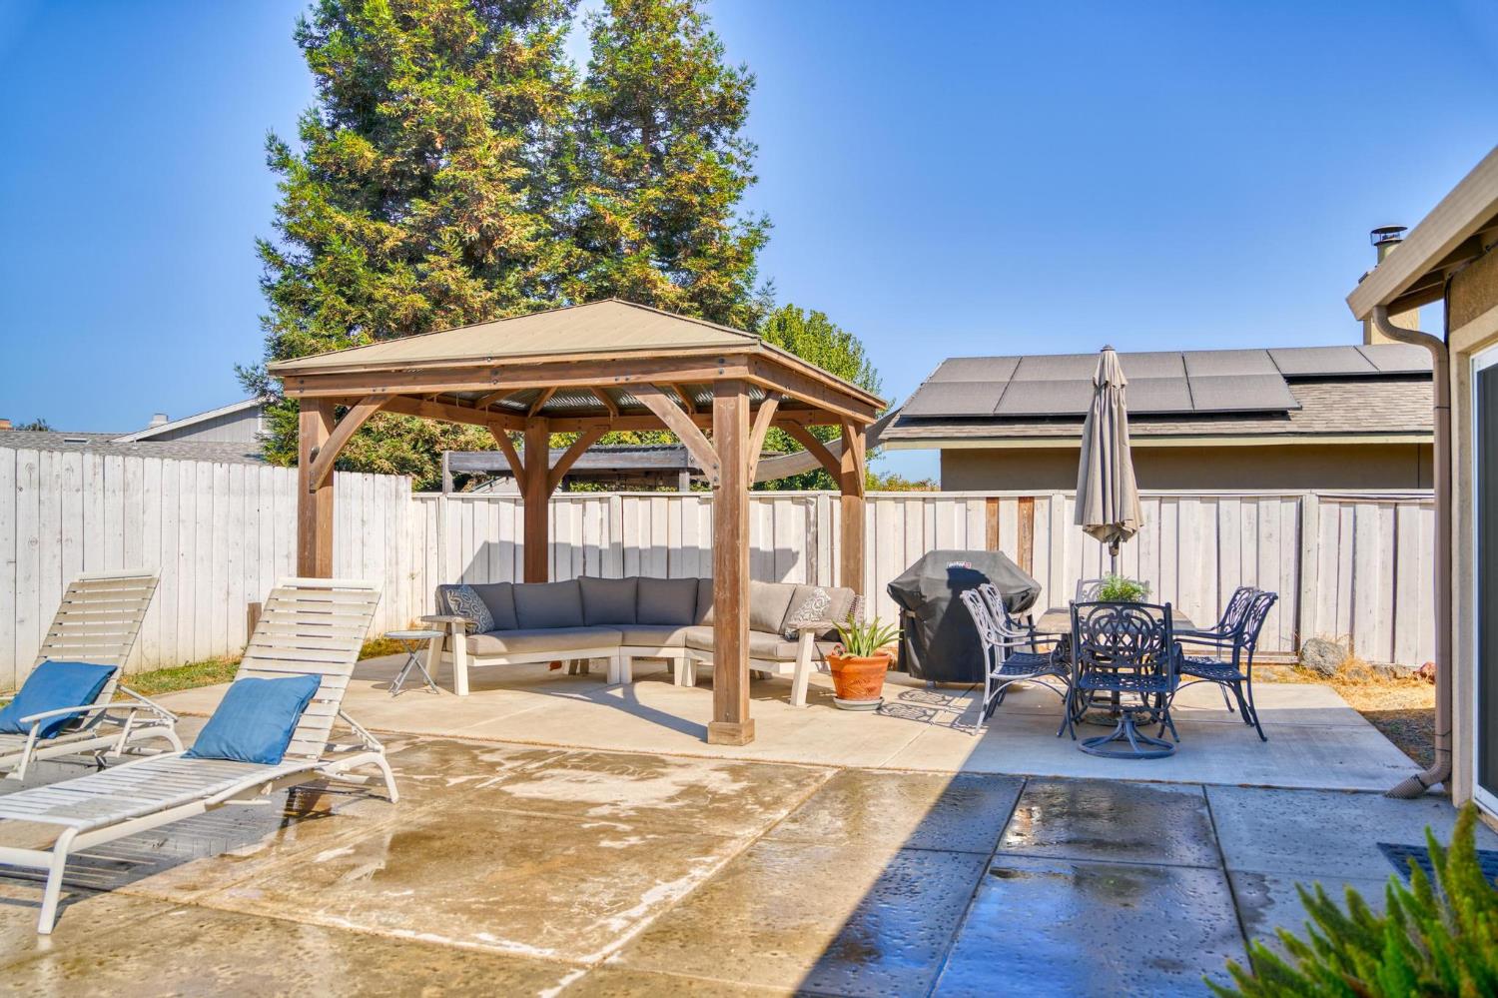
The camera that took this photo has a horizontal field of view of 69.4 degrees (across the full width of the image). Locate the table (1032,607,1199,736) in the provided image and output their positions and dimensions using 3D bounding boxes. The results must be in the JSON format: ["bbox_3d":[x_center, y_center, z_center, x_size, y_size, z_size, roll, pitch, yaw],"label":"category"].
[{"bbox_3d":[2.593,1.204,7.678,1.040,0.715,1.780,0,-1,17],"label":"table"}]

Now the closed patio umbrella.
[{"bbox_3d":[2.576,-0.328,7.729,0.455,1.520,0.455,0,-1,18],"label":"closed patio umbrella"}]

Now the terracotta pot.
[{"bbox_3d":[0.823,1.362,8.105,0.475,0.375,0.475,0,-1,6],"label":"terracotta pot"}]

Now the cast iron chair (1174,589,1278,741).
[{"bbox_3d":[3.114,1.086,7.271,0.700,0.940,0.620,0,-1,18],"label":"cast iron chair"}]

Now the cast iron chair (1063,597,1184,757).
[{"bbox_3d":[2.299,1.074,6.641,0.650,0.930,0.690,0,-1,20],"label":"cast iron chair"}]

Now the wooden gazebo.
[{"bbox_3d":[-1.116,-0.027,8.851,3.720,3.180,3.600,0,-1,20],"label":"wooden gazebo"}]

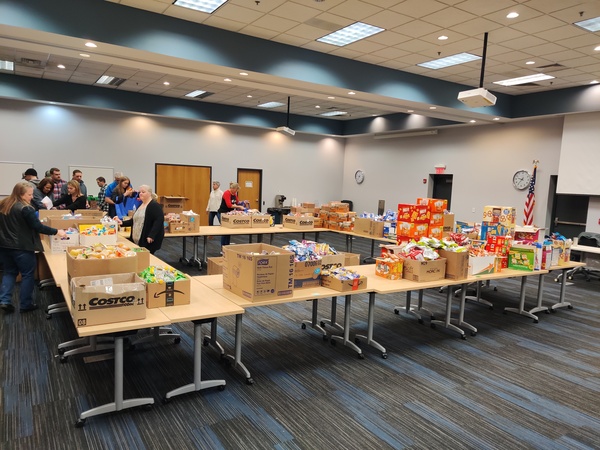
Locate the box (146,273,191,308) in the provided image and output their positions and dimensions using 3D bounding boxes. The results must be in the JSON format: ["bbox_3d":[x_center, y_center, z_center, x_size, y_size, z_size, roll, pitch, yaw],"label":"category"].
[{"bbox_3d":[-1.113,0.524,3.821,0.328,0.197,0.380,-1,6,-32],"label":"box"}]

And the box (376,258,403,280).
[{"bbox_3d":[1.040,0.517,5.449,0.181,0.203,0.237,-1,6,-34],"label":"box"}]

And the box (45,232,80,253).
[{"bbox_3d":[-3.146,0.215,6.262,0.320,0.255,0.380,-1,6,-32],"label":"box"}]

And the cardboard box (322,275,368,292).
[{"bbox_3d":[0.434,0.559,4.592,0.318,0.110,0.310,-2,6,-37],"label":"cardboard box"}]

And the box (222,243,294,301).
[{"bbox_3d":[-0.374,0.417,4.220,0.408,0.395,0.550,-1,6,-36],"label":"box"}]

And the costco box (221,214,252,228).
[{"bbox_3d":[-1.395,-0.099,10.299,0.500,0.284,0.466,-1,7,-38],"label":"costco box"}]

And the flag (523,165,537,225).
[{"bbox_3d":[6.149,-0.747,12.485,0.290,1.600,0.250,6,6,36],"label":"flag"}]

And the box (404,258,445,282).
[{"bbox_3d":[1.426,0.496,5.286,0.465,0.232,0.235,-1,6,-32],"label":"box"}]

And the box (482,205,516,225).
[{"bbox_3d":[3.047,-0.130,7.135,0.130,0.277,0.460,-1,6,-32],"label":"box"}]

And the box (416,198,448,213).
[{"bbox_3d":[1.783,-0.261,6.283,0.320,0.176,0.220,0,6,-29],"label":"box"}]

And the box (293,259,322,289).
[{"bbox_3d":[-0.047,0.473,4.697,0.450,0.262,0.290,-1,6,-32],"label":"box"}]

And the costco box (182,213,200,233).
[{"bbox_3d":[-2.098,-0.033,9.006,0.220,0.315,0.420,0,6,-28],"label":"costco box"}]

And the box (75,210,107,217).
[{"bbox_3d":[-3.604,-0.036,7.949,0.470,0.390,0.420,-1,6,-32],"label":"box"}]

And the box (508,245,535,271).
[{"bbox_3d":[2.889,0.438,6.059,0.275,0.278,0.210,6,6,35],"label":"box"}]

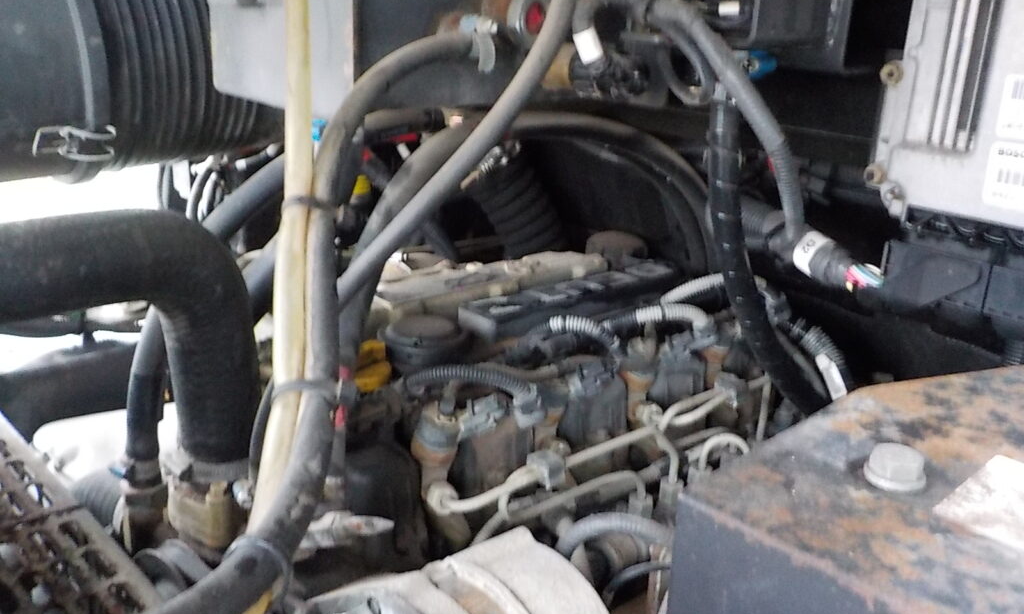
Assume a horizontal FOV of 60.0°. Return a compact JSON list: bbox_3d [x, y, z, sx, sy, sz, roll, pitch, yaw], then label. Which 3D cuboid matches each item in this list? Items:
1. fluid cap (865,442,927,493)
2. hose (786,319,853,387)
[{"bbox_3d":[0.212,0.089,0.490,0.034,0.018,0.034,1,17,0],"label":"fluid cap"},{"bbox_3d":[0.274,0.043,0.780,0.080,0.028,0.028,49,0,12],"label":"hose"}]

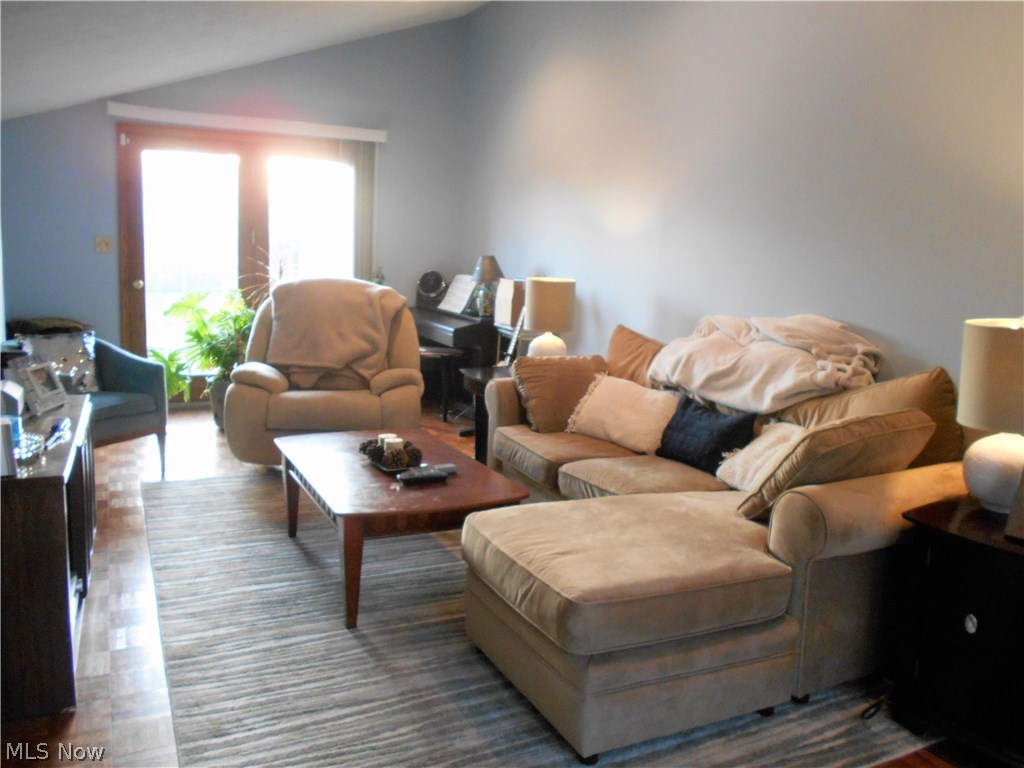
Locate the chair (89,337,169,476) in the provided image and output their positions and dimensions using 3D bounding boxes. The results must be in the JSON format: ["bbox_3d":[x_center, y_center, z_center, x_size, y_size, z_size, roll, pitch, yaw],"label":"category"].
[{"bbox_3d":[-2.230,0.110,3.736,0.700,0.800,0.680,4,7,18],"label":"chair"}]

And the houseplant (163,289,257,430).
[{"bbox_3d":[-2.130,-0.167,5.469,0.700,1.020,0.750,-2,8,-26],"label":"houseplant"}]

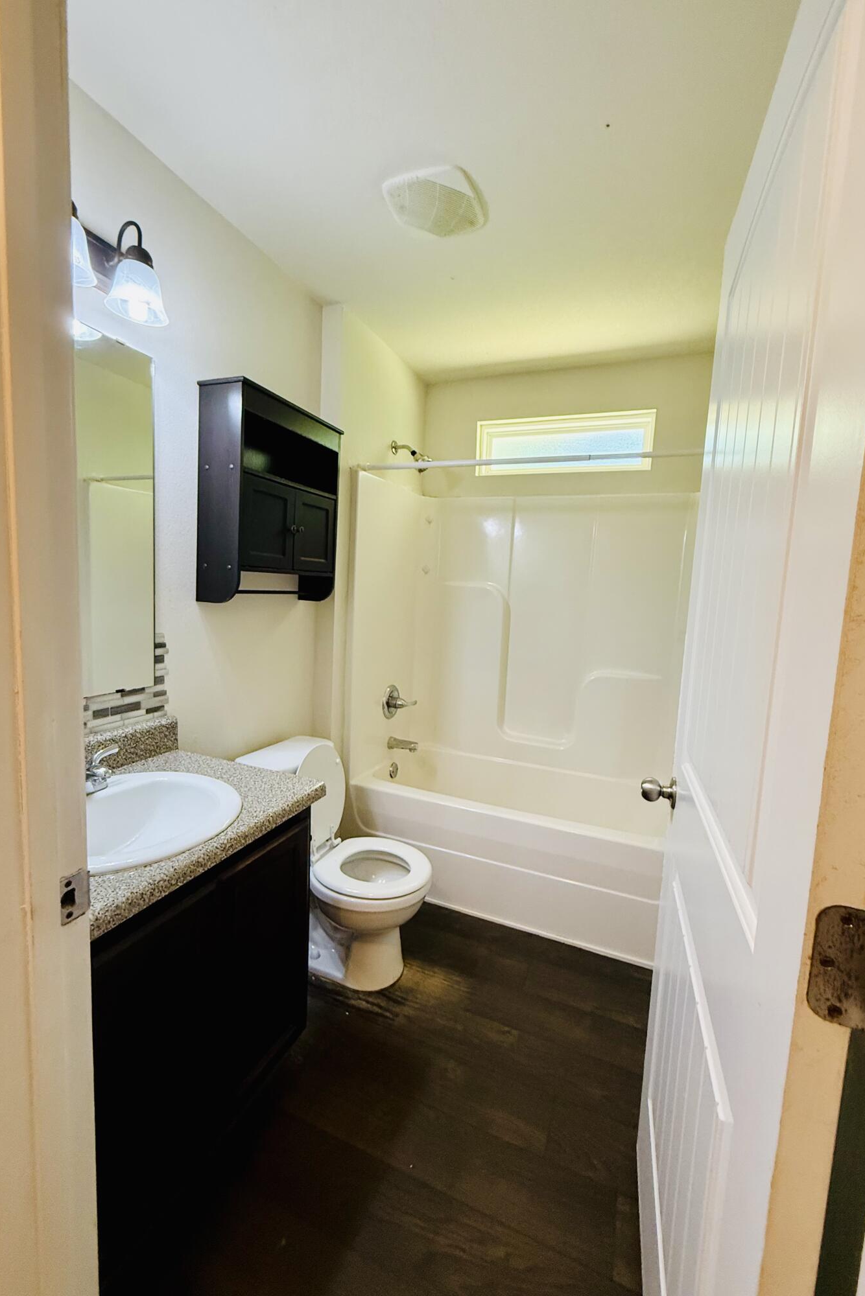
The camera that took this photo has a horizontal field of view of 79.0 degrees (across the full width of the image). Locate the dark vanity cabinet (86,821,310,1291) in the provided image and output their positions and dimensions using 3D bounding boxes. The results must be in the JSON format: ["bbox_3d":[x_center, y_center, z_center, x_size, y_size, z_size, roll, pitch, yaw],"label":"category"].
[{"bbox_3d":[-0.733,0.801,1.251,0.500,0.770,0.742,6,7,22],"label":"dark vanity cabinet"}]

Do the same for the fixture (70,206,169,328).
[{"bbox_3d":[-0.801,-0.884,1.094,0.189,0.221,0.540,6,7,22],"label":"fixture"}]

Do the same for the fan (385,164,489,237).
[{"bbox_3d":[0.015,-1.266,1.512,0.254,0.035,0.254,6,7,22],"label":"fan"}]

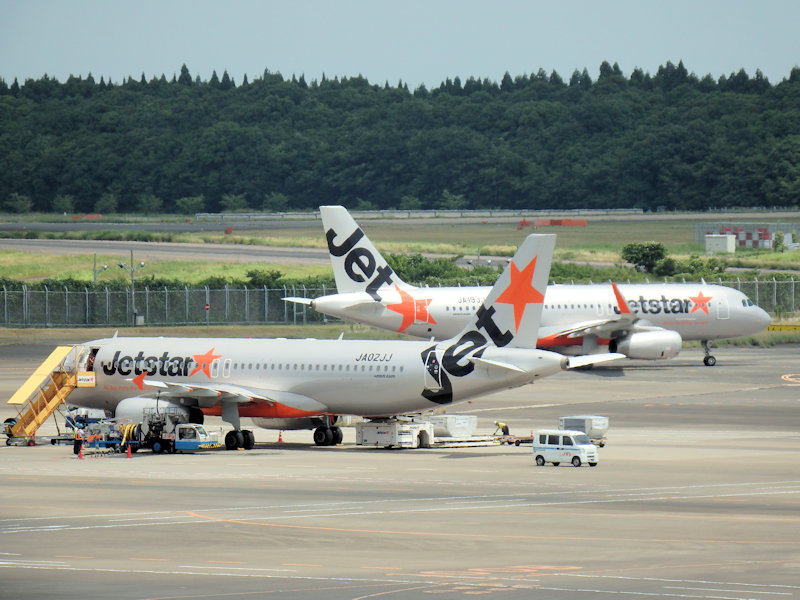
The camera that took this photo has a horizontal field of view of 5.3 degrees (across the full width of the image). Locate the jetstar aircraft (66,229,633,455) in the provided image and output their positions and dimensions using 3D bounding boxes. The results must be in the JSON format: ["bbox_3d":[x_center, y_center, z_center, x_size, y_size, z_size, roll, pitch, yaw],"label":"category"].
[{"bbox_3d":[-5.583,2.234,476.555,37.570,11.760,34.100,1,2,39],"label":"jetstar aircraft"}]

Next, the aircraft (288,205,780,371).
[{"bbox_3d":[10.407,-0.936,620.639,37.570,11.760,35.800,-1,1,-29],"label":"aircraft"}]

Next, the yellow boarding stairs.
[{"bbox_3d":[-19.642,5.328,481.560,1.900,5.450,6.200,1,2,39],"label":"yellow boarding stairs"}]

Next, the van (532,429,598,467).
[{"bbox_3d":[8.680,7.721,452.771,3.395,1.890,1.475,1,2,38],"label":"van"}]

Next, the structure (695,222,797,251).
[{"bbox_3d":[45.368,-8.207,1138.000,12.800,3.600,8.000,0,1,0],"label":"structure"}]

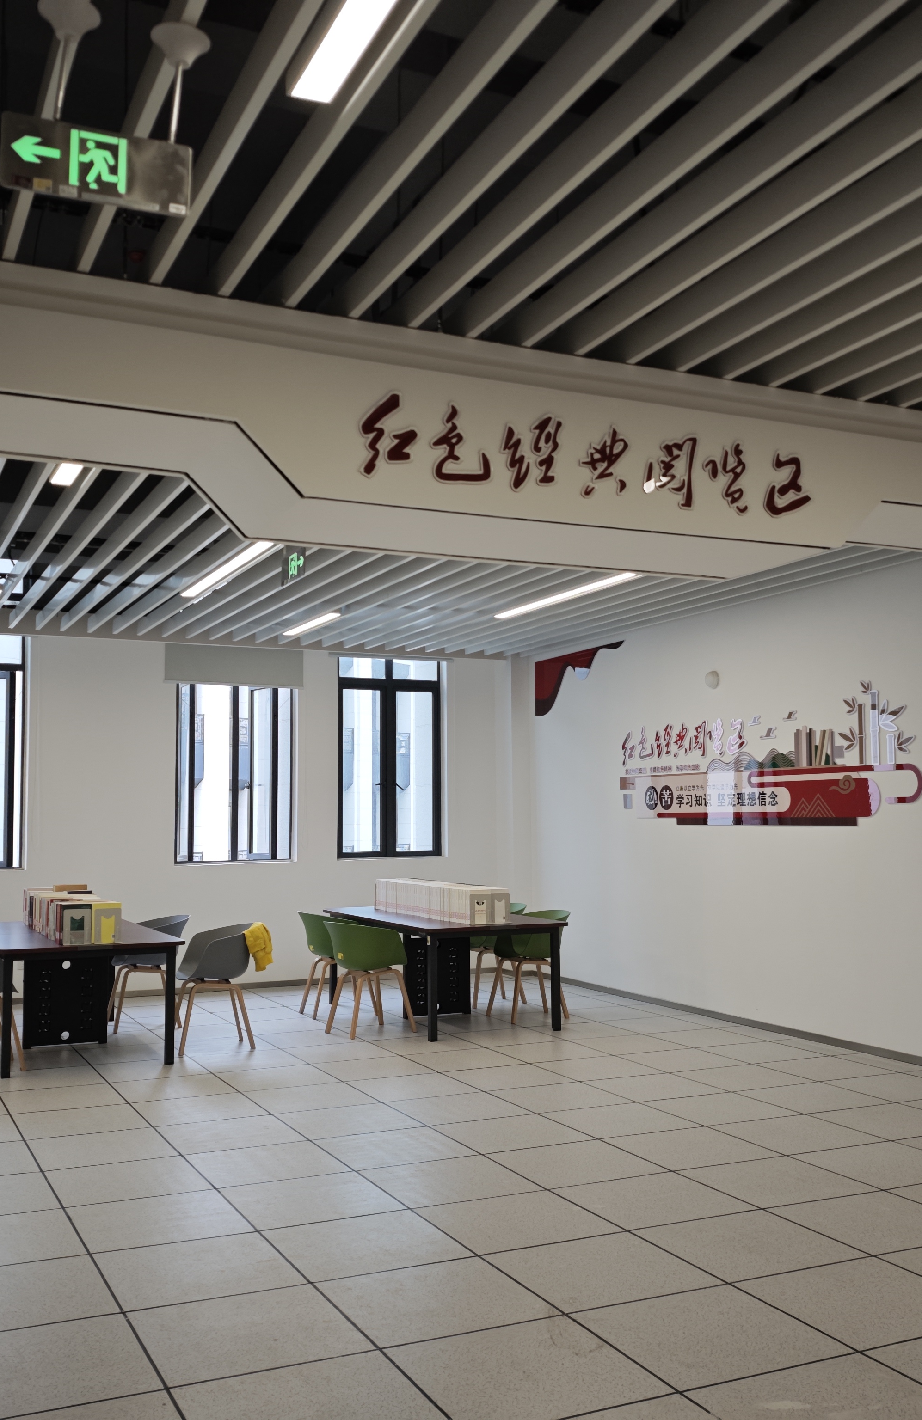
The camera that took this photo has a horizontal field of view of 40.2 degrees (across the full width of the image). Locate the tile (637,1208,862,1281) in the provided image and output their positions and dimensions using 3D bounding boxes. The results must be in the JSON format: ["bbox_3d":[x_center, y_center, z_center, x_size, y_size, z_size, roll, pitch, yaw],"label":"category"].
[{"bbox_3d":[1.022,1.919,4.504,0.600,0.020,0.600,2,-5,-25],"label":"tile"}]

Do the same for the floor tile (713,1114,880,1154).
[{"bbox_3d":[1.615,2.048,6.046,0.600,0.020,0.600,2,-6,-25],"label":"floor tile"}]

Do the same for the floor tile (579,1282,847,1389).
[{"bbox_3d":[0.716,1.806,3.644,0.585,0.020,0.585,2,-6,-25],"label":"floor tile"}]

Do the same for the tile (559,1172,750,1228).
[{"bbox_3d":[0.758,1.938,4.974,0.585,0.020,0.585,2,-6,-25],"label":"tile"}]

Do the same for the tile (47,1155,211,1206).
[{"bbox_3d":[-1.400,1.985,5.282,0.600,0.020,0.600,2,-6,-25],"label":"tile"}]

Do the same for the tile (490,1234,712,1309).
[{"bbox_3d":[0.464,1.860,4.177,0.585,0.020,0.585,2,-6,-25],"label":"tile"}]

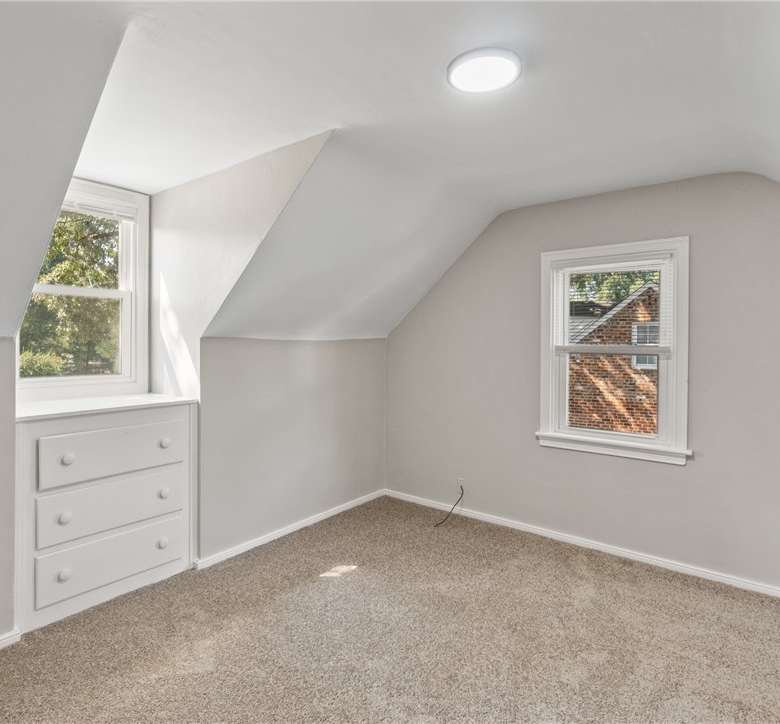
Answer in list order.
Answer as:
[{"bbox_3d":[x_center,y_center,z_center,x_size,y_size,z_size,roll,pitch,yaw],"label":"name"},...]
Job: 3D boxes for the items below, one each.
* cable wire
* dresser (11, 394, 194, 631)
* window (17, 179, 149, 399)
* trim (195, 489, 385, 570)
[{"bbox_3d":[0.441,1.081,3.412,0.060,0.234,0.332,2,3,44],"label":"cable wire"},{"bbox_3d":[-1.642,0.718,2.527,0.637,0.976,0.872,2,2,38],"label":"dresser"},{"bbox_3d":[-1.901,-0.440,2.700,0.090,1.312,0.897,2,2,38],"label":"window"},{"bbox_3d":[-0.579,1.157,3.307,0.017,0.062,1.742,2,2,38],"label":"trim"}]

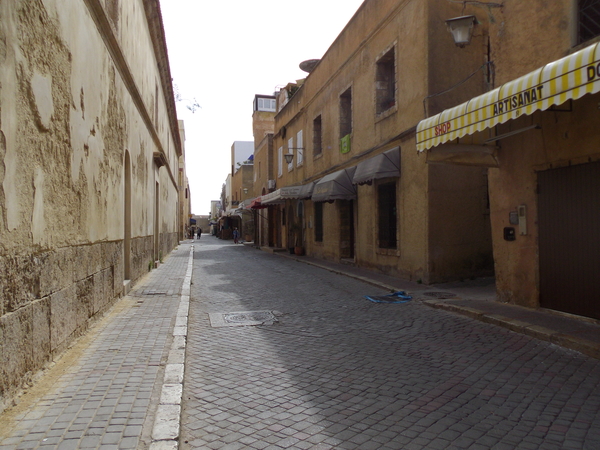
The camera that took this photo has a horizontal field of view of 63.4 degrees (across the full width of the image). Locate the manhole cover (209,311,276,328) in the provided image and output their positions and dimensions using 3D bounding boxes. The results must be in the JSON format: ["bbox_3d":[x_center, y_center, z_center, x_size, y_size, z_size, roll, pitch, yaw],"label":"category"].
[{"bbox_3d":[-0.974,1.637,8.406,1.150,0.050,1.350,0,-1,-12],"label":"manhole cover"}]

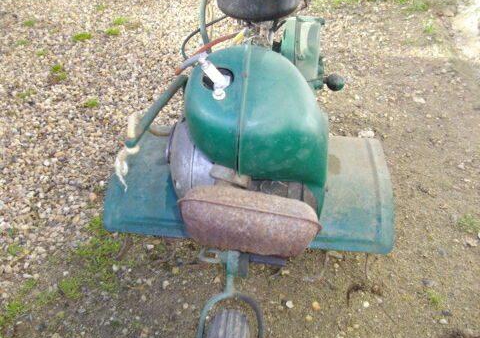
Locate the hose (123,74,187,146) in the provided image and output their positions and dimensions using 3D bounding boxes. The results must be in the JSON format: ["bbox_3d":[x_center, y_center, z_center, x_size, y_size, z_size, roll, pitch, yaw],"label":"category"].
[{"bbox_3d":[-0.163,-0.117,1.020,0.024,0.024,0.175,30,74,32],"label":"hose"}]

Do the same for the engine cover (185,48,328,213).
[{"bbox_3d":[0.043,-0.091,1.081,0.257,0.242,0.276,4,38,5],"label":"engine cover"}]

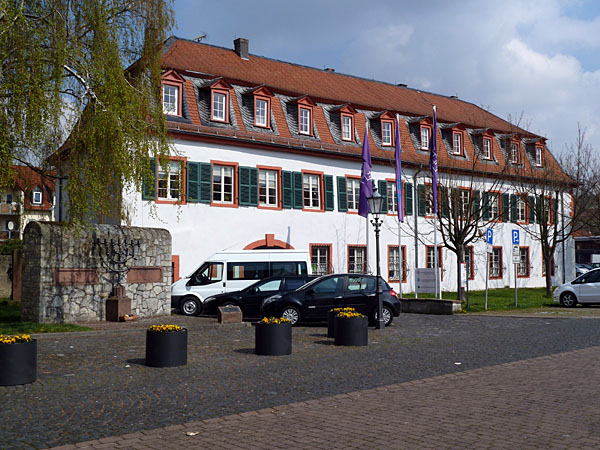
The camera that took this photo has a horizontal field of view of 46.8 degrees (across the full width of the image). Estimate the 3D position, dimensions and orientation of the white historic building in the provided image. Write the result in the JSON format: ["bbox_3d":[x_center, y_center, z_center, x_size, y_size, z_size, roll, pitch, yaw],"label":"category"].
[{"bbox_3d":[3.287,-2.501,40.822,33.480,12.840,9.100,2,-4,-38],"label":"white historic building"}]

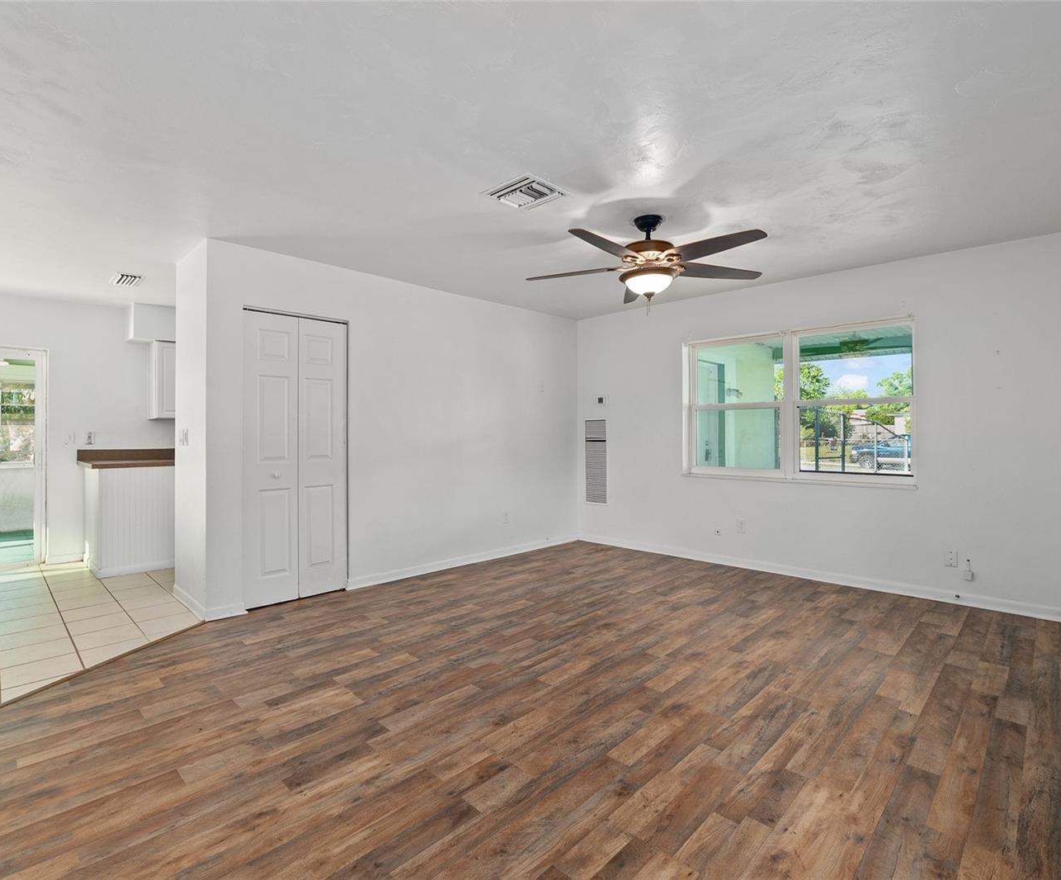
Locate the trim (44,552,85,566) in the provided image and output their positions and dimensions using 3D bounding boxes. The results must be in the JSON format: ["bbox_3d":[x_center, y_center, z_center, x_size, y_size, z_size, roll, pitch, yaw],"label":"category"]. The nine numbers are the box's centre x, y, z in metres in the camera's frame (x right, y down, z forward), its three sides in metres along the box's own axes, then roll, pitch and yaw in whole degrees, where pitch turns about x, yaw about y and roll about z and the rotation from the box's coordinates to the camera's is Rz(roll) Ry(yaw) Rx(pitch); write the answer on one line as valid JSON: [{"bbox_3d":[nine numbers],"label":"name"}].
[{"bbox_3d":[-4.240,1.080,4.700,0.280,0.085,0.016,0,1,-44],"label":"trim"}]

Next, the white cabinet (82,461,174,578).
[{"bbox_3d":[-3.520,0.670,4.690,0.740,0.890,0.700,0,1,44],"label":"white cabinet"}]

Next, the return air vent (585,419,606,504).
[{"bbox_3d":[0.698,0.229,5.505,0.285,0.905,0.020,0,1,42],"label":"return air vent"}]

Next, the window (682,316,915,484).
[{"bbox_3d":[2.120,-0.291,4.275,1.720,1.210,0.100,0,1,42],"label":"window"}]

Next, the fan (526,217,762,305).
[{"bbox_3d":[0.685,-1.035,2.960,1.350,0.500,1.290,0,0,3],"label":"fan"}]

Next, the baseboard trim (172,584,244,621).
[{"bbox_3d":[-2.256,1.105,3.612,0.270,0.077,0.840,0,1,-43],"label":"baseboard trim"}]

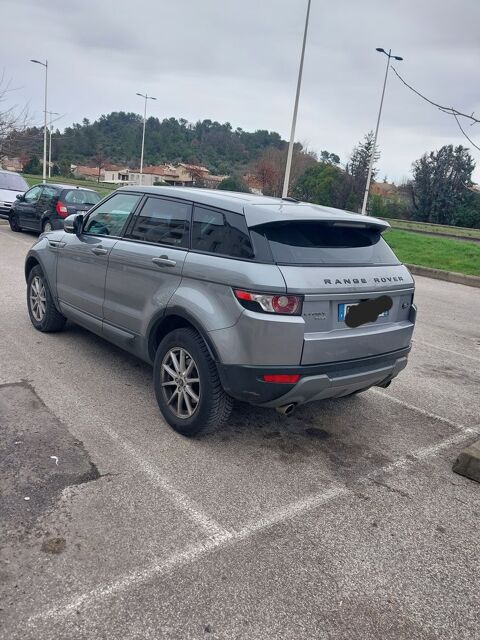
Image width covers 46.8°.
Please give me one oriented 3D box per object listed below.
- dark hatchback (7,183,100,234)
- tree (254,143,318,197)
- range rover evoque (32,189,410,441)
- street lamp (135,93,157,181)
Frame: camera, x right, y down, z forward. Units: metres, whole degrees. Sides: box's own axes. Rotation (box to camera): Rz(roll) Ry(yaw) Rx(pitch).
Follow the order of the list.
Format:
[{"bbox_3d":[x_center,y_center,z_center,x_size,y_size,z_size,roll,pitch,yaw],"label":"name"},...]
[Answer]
[{"bbox_3d":[-5.285,-3.143,15.956,1.690,1.490,3.780,-7,18,-43],"label":"dark hatchback"},{"bbox_3d":[5.689,-20.038,76.928,8.600,8.130,8.000,7,13,3],"label":"tree"},{"bbox_3d":[-0.508,-0.405,5.173,1.970,1.620,4.360,-5,17,-39],"label":"range rover evoque"},{"bbox_3d":[-9.058,-16.351,52.247,2.400,9.300,0.350,-5,17,-39],"label":"street lamp"}]

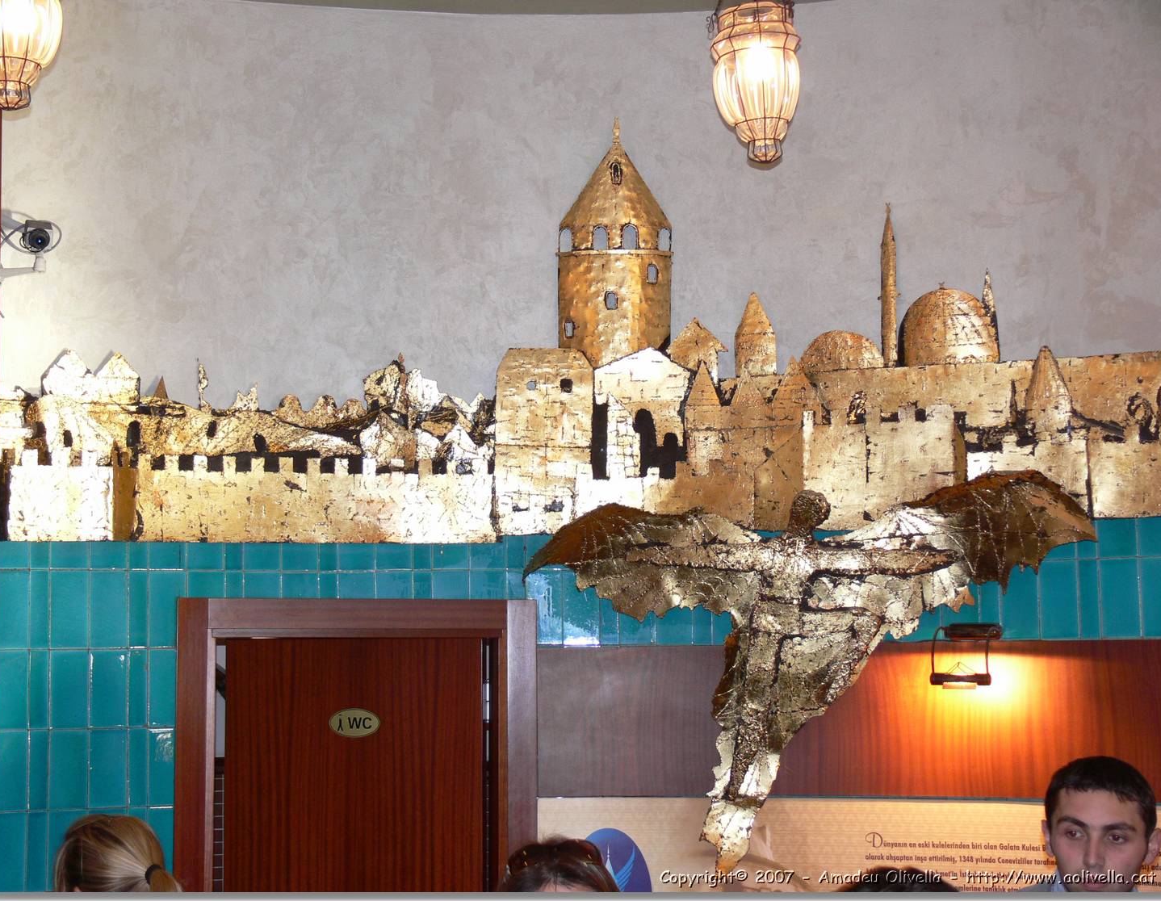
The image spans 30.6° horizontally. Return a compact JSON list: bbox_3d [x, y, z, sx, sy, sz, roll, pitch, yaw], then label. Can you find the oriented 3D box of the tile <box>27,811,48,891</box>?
[{"bbox_3d":[-1.393,1.029,5.448,0.049,0.200,0.010,1,-6,-14],"label":"tile"}]

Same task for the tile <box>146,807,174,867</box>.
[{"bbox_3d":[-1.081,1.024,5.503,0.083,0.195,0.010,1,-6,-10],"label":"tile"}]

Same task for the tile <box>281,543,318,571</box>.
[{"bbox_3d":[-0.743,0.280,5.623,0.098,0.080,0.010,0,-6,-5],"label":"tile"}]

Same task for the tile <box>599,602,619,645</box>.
[{"bbox_3d":[0.077,0.414,5.590,0.047,0.194,0.009,-1,-6,5],"label":"tile"}]

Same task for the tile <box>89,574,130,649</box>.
[{"bbox_3d":[-1.229,0.415,5.535,0.099,0.200,0.010,1,-6,-12],"label":"tile"}]

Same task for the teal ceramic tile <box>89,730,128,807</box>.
[{"bbox_3d":[-1.215,0.819,5.469,0.095,0.198,0.009,1,-6,-12],"label":"teal ceramic tile"}]

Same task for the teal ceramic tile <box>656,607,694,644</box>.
[{"bbox_3d":[0.248,0.416,5.576,0.098,0.195,0.010,-1,-6,9],"label":"teal ceramic tile"}]

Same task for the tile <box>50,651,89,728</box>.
[{"bbox_3d":[-1.324,0.619,5.506,0.096,0.200,0.010,1,-6,-13],"label":"tile"}]

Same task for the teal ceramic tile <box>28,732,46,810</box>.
[{"bbox_3d":[-1.391,0.820,5.455,0.050,0.200,0.010,1,-6,-15],"label":"teal ceramic tile"}]

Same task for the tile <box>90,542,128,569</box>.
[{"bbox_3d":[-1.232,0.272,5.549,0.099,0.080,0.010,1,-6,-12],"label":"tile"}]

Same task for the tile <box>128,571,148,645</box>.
[{"bbox_3d":[-1.149,0.414,5.525,0.048,0.195,0.009,1,-6,-11],"label":"tile"}]

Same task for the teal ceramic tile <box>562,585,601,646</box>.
[{"bbox_3d":[0.004,0.418,5.629,0.096,0.200,0.010,-1,-6,4],"label":"teal ceramic tile"}]

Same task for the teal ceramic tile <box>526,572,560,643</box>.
[{"bbox_3d":[-0.096,0.418,5.635,0.096,0.200,0.010,-1,-6,3],"label":"teal ceramic tile"}]

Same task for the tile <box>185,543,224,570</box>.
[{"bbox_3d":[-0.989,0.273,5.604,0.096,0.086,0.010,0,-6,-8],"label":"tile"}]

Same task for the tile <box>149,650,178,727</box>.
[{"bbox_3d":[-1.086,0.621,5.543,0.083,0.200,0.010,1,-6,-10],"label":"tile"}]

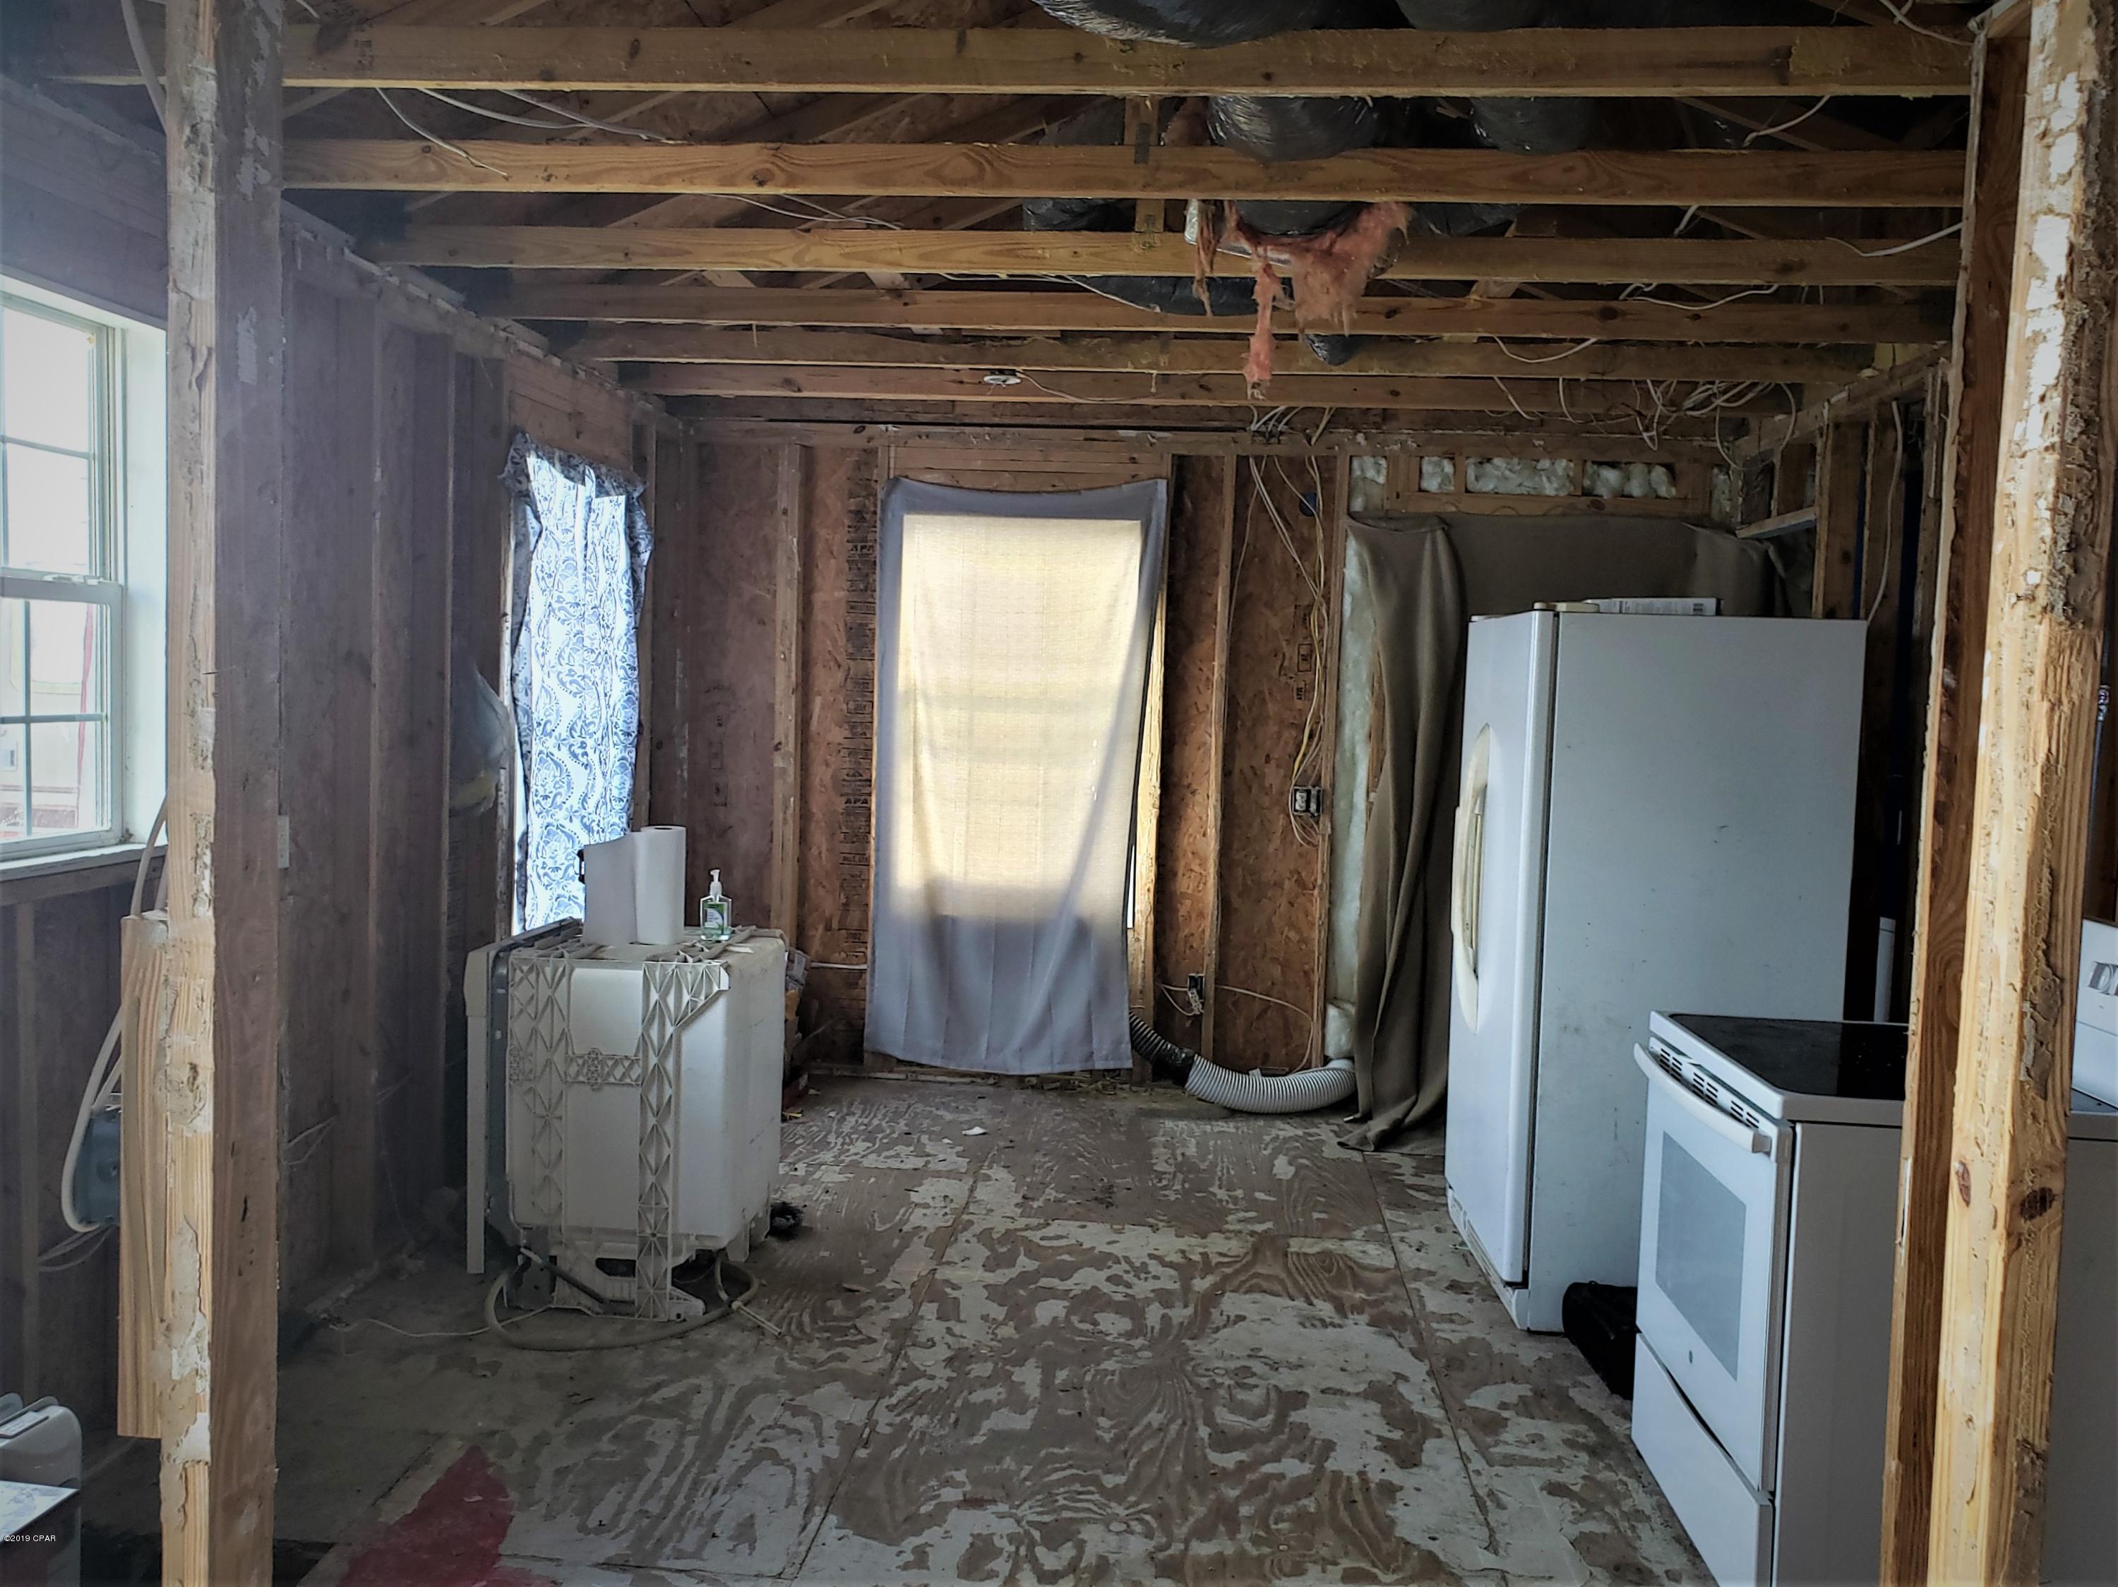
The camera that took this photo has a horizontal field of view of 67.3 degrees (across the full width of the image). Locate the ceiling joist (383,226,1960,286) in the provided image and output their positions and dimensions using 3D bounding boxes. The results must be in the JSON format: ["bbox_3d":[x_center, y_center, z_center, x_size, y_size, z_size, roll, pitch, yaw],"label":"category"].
[{"bbox_3d":[0.268,-1.248,3.683,3.880,0.089,0.038,2,4,5],"label":"ceiling joist"}]

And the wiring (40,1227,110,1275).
[{"bbox_3d":[-1.821,0.853,2.954,0.050,0.060,0.200,2,3,5],"label":"wiring"}]

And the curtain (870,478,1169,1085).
[{"bbox_3d":[-0.178,-0.052,5.946,1.050,2.190,0.080,2,4,5],"label":"curtain"}]

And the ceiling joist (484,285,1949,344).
[{"bbox_3d":[0.393,-1.353,4.491,4.140,0.093,0.040,2,3,5],"label":"ceiling joist"}]

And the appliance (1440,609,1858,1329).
[{"bbox_3d":[1.481,0.425,4.194,0.810,1.740,0.790,2,3,2],"label":"appliance"}]

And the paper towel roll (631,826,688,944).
[{"bbox_3d":[-0.990,0.227,3.961,0.130,0.280,0.130,2,3,0],"label":"paper towel roll"}]

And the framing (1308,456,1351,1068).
[{"bbox_3d":[1.026,-0.097,6.103,0.042,2.380,0.090,2,3,5],"label":"framing"}]

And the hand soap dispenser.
[{"bbox_3d":[-0.873,0.290,4.050,0.076,0.167,0.048,2,4,-1],"label":"hand soap dispenser"}]

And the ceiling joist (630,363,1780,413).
[{"bbox_3d":[0.438,-1.356,5.381,3.900,0.089,0.038,2,4,5],"label":"ceiling joist"}]

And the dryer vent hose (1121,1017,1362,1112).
[{"bbox_3d":[0.692,1.030,5.980,0.920,0.270,0.300,2,3,5],"label":"dryer vent hose"}]

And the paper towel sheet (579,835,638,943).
[{"bbox_3d":[-1.104,0.240,3.915,0.130,0.266,0.050,2,4,5],"label":"paper towel sheet"}]

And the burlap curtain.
[{"bbox_3d":[1.763,0.103,5.722,1.520,2.200,0.480,2,3,5],"label":"burlap curtain"}]

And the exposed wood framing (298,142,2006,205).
[{"bbox_3d":[0.118,-1.215,3.125,3.680,0.089,0.038,2,4,5],"label":"exposed wood framing"}]

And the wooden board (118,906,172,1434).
[{"bbox_3d":[-0.728,0.304,1.286,0.038,0.420,0.040,2,4,5],"label":"wooden board"}]

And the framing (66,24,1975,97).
[{"bbox_3d":[0.242,-1.253,2.723,4.130,0.093,0.040,2,3,5],"label":"framing"}]

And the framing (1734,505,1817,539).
[{"bbox_3d":[2.439,-0.908,5.329,0.085,0.040,0.740,2,4,5],"label":"framing"}]

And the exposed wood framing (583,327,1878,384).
[{"bbox_3d":[0.467,-1.384,5.040,4.130,0.093,0.040,2,3,5],"label":"exposed wood framing"}]

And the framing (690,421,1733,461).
[{"bbox_3d":[0.480,-1.306,5.896,3.880,0.078,0.089,2,4,5],"label":"framing"}]

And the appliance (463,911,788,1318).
[{"bbox_3d":[-1.067,0.790,4.042,0.615,0.844,0.600,2,4,5],"label":"appliance"}]

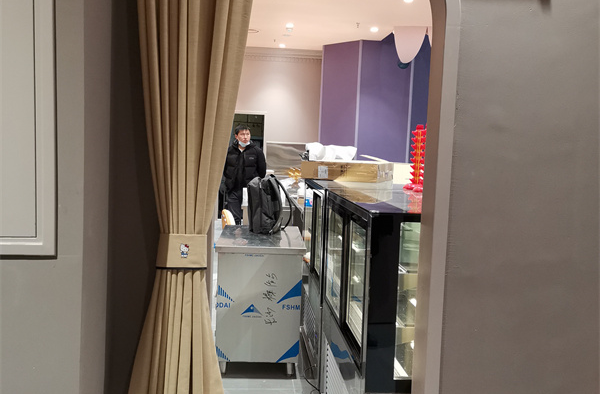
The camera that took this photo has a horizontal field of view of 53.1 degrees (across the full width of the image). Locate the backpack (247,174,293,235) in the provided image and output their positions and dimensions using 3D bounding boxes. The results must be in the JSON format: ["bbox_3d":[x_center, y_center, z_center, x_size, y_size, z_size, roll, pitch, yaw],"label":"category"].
[{"bbox_3d":[-0.219,0.042,4.281,0.260,0.420,0.310,3,5,16],"label":"backpack"}]

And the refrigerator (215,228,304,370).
[{"bbox_3d":[-0.277,0.661,4.129,0.550,0.795,0.995,2,5,-4],"label":"refrigerator"}]

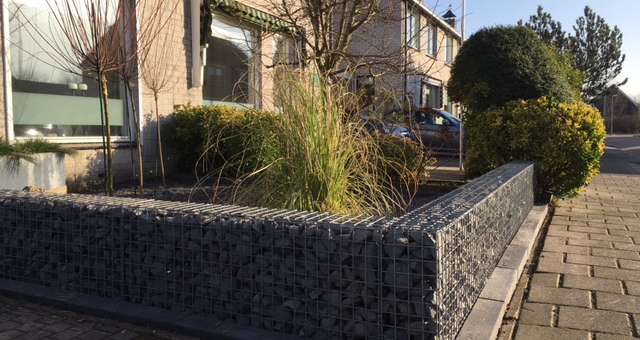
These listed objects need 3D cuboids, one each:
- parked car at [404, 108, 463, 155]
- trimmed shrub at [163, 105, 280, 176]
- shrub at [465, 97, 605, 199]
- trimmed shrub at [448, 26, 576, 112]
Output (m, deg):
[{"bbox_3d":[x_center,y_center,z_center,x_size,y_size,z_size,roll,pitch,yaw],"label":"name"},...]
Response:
[{"bbox_3d":[2.873,-0.961,14.930,4.300,1.480,1.780,2,4,26],"label":"parked car"},{"bbox_3d":[-1.259,-0.384,7.378,0.850,0.930,1.950,2,4,26],"label":"trimmed shrub"},{"bbox_3d":[2.620,-0.285,6.619,1.700,1.280,1.350,2,4,26],"label":"shrub"},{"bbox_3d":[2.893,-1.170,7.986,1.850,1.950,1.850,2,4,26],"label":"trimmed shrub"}]

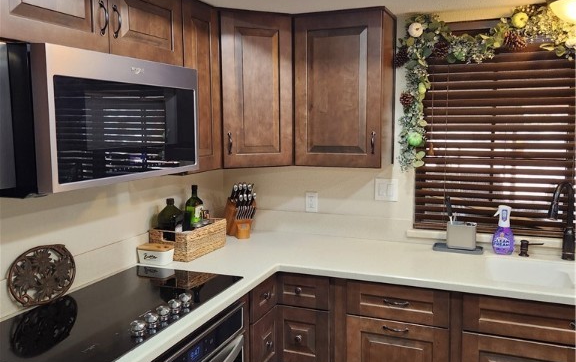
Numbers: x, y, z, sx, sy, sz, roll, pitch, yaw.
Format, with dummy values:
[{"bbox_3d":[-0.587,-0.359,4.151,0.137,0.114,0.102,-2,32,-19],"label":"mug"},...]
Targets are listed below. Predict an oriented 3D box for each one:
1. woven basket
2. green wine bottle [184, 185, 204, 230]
[{"bbox_3d":[-0.506,0.299,2.672,0.215,0.140,0.380,2,7,22],"label":"woven basket"},{"bbox_3d":[-0.497,0.191,2.764,0.088,0.320,0.088,2,7,22],"label":"green wine bottle"}]

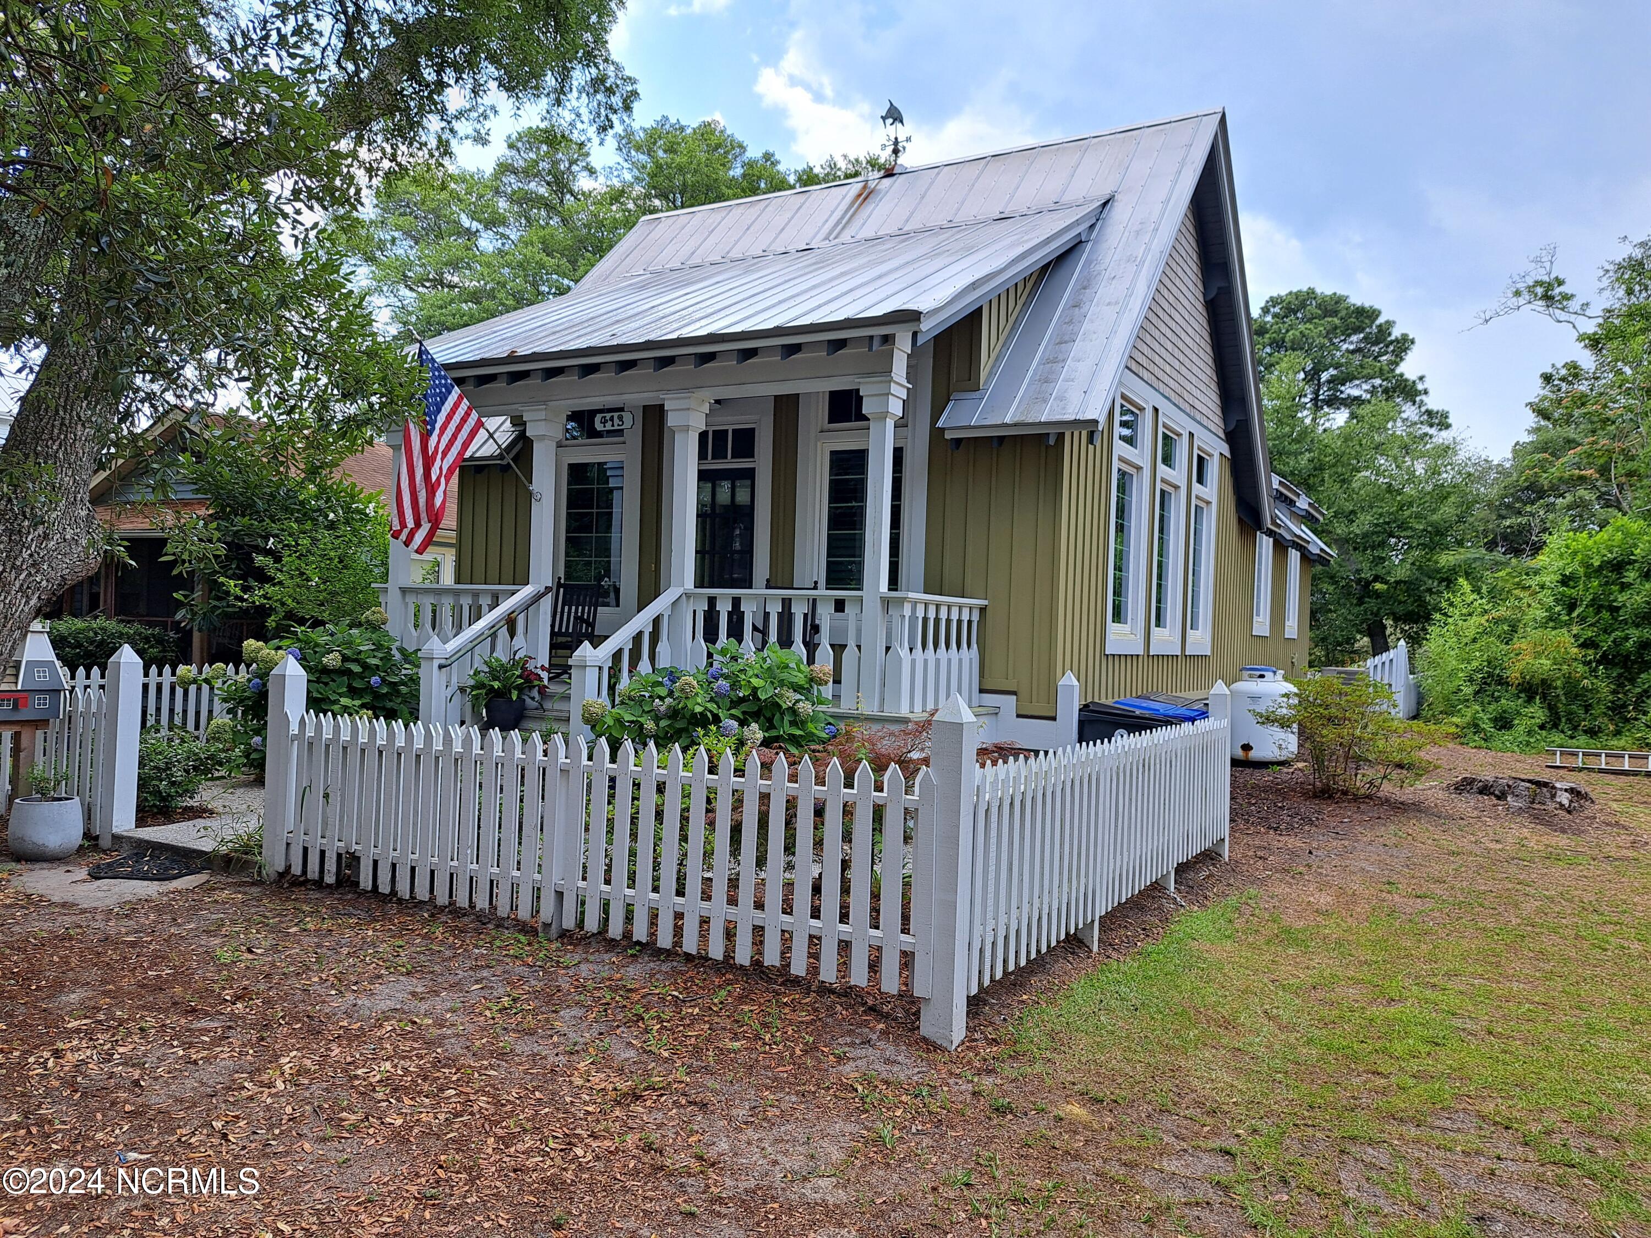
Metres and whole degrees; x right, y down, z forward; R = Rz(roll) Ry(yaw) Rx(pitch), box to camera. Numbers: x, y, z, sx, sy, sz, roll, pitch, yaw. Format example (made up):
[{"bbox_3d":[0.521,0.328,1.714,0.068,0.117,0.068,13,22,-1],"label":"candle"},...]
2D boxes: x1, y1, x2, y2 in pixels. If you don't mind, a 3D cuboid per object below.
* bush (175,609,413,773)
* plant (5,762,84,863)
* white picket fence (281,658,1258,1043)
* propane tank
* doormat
[{"bbox_3d":[-4.511,0.635,9.800,1.800,1.500,1.500,1,-1,30],"label":"bush"},{"bbox_3d":[-4.959,1.222,7.280,0.480,0.620,0.480,1,-1,30],"label":"plant"},{"bbox_3d":[-0.022,1.064,7.971,4.450,1.450,5.450,1,-1,30],"label":"white picket fence"},{"bbox_3d":[4.980,1.084,13.000,0.790,1.120,0.790,1,-1,30],"label":"propane tank"},{"bbox_3d":[-4.146,1.512,6.945,0.800,0.020,0.500,1,-1,30],"label":"doormat"}]

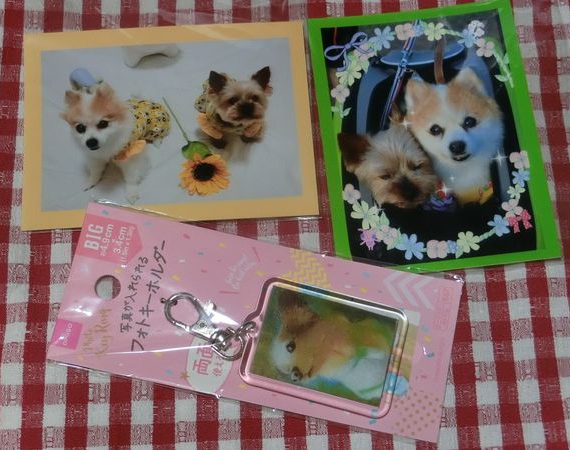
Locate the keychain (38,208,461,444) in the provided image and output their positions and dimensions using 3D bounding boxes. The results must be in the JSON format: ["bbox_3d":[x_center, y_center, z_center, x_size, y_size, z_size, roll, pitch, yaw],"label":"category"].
[{"bbox_3d":[-0.010,0.035,0.396,0.150,0.010,0.064,11,72,2],"label":"keychain"}]

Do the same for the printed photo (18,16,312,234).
[{"bbox_3d":[-0.048,-0.042,0.423,0.117,0.002,0.086,-3,72,-3],"label":"printed photo"}]

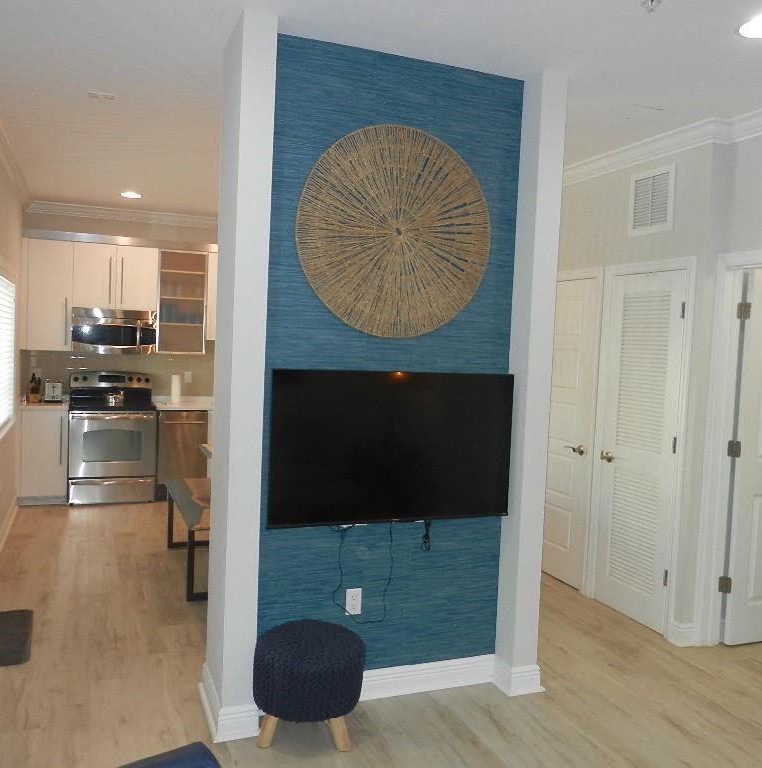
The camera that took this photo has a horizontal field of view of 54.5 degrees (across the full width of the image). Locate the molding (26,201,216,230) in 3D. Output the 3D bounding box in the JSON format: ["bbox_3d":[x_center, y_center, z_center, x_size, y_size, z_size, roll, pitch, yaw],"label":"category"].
[{"bbox_3d":[-2.493,-1.661,7.278,1.820,0.110,0.090,1,4,-22],"label":"molding"}]

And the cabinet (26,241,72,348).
[{"bbox_3d":[-3.094,-0.811,6.899,0.410,1.000,0.350,1,4,-22],"label":"cabinet"}]

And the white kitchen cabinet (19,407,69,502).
[{"bbox_3d":[-3.087,0.629,6.823,0.395,0.890,0.600,1,3,-21],"label":"white kitchen cabinet"}]

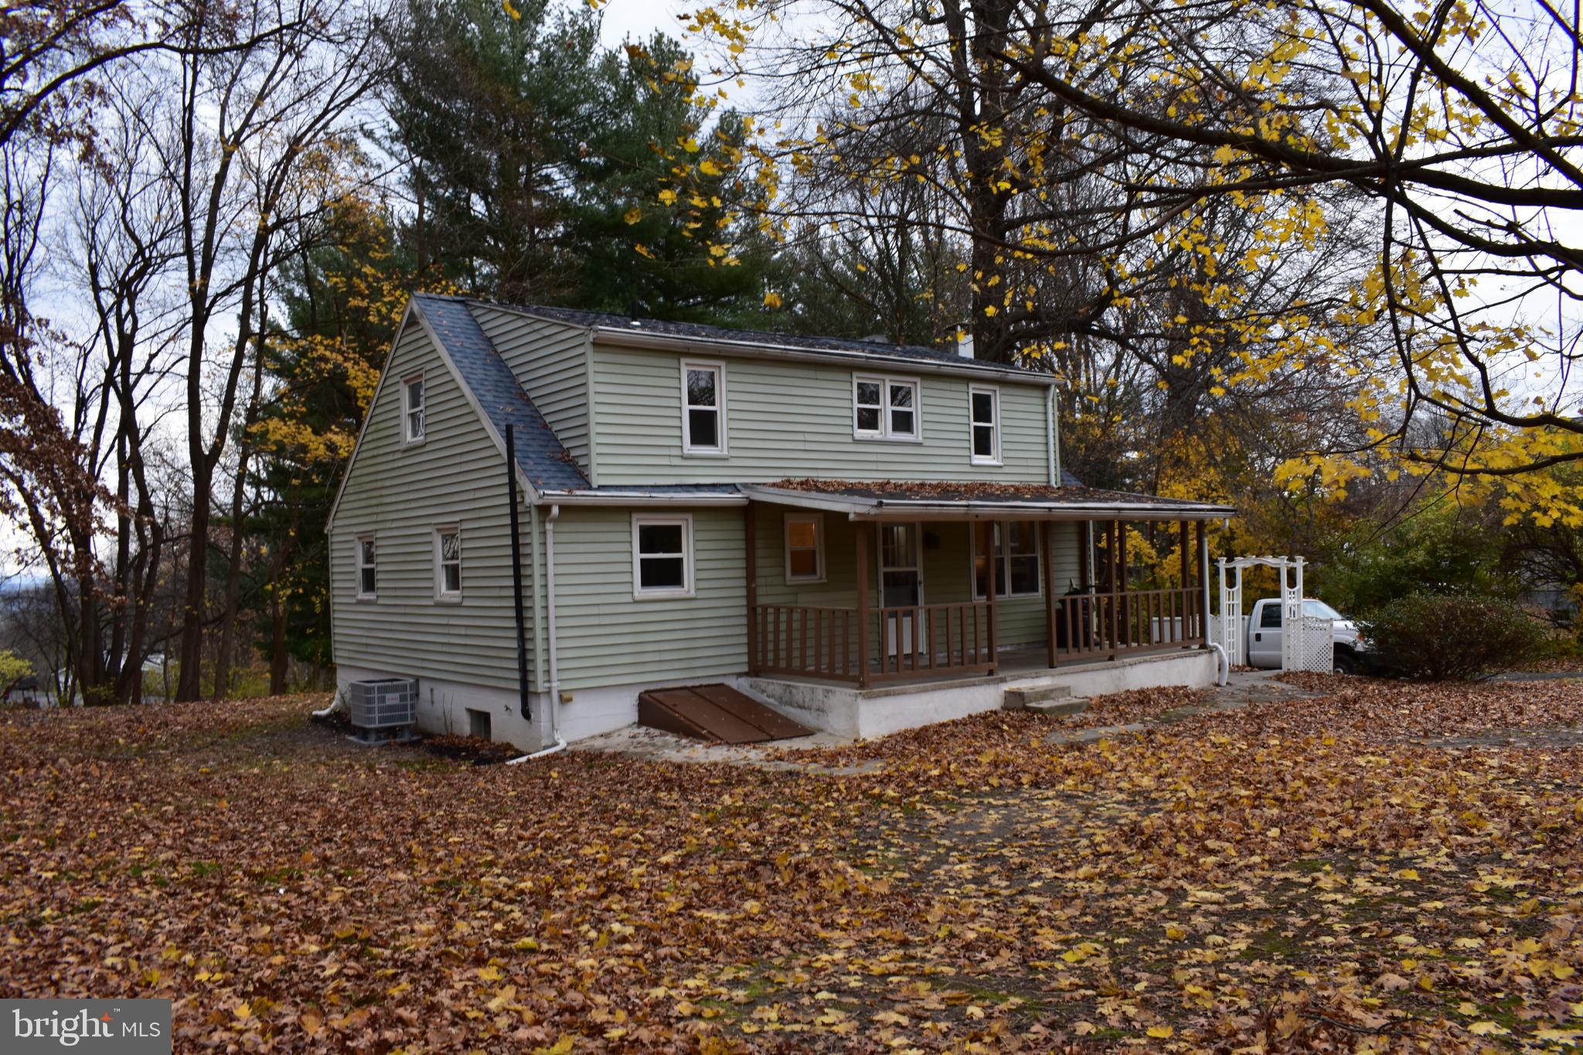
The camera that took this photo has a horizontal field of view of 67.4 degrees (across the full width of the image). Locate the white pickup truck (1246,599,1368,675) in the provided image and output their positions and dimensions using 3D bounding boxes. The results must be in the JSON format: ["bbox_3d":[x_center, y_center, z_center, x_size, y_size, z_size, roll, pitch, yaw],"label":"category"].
[{"bbox_3d":[11.651,2.738,28.791,2.050,2.000,5.850,-1,-2,-42],"label":"white pickup truck"}]

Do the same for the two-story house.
[{"bbox_3d":[-0.353,-0.357,19.322,10.900,6.180,10.100,-1,-2,-39],"label":"two-story house"}]

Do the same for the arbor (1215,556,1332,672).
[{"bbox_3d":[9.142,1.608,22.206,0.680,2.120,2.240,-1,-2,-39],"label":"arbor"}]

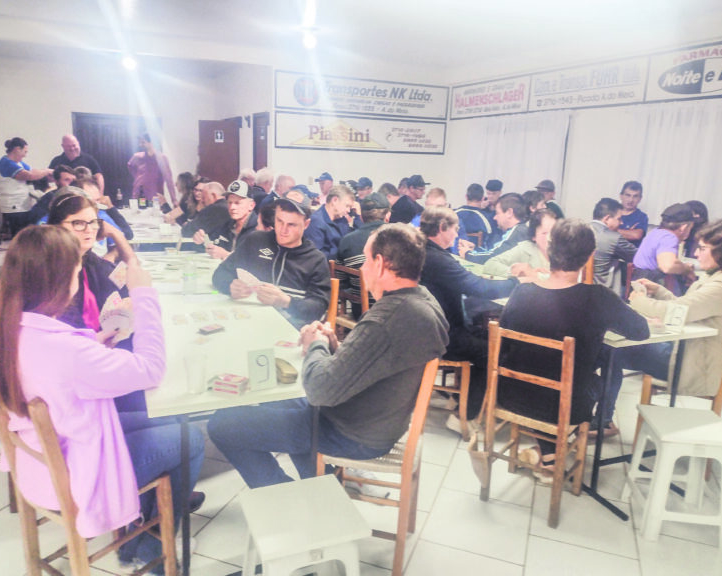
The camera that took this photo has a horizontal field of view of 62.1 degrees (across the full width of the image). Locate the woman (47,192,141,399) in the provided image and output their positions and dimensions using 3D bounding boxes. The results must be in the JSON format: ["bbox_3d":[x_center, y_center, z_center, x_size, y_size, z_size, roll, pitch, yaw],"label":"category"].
[{"bbox_3d":[-1.042,0.303,2.505,0.760,1.376,0.560,6,13,18],"label":"woman"}]

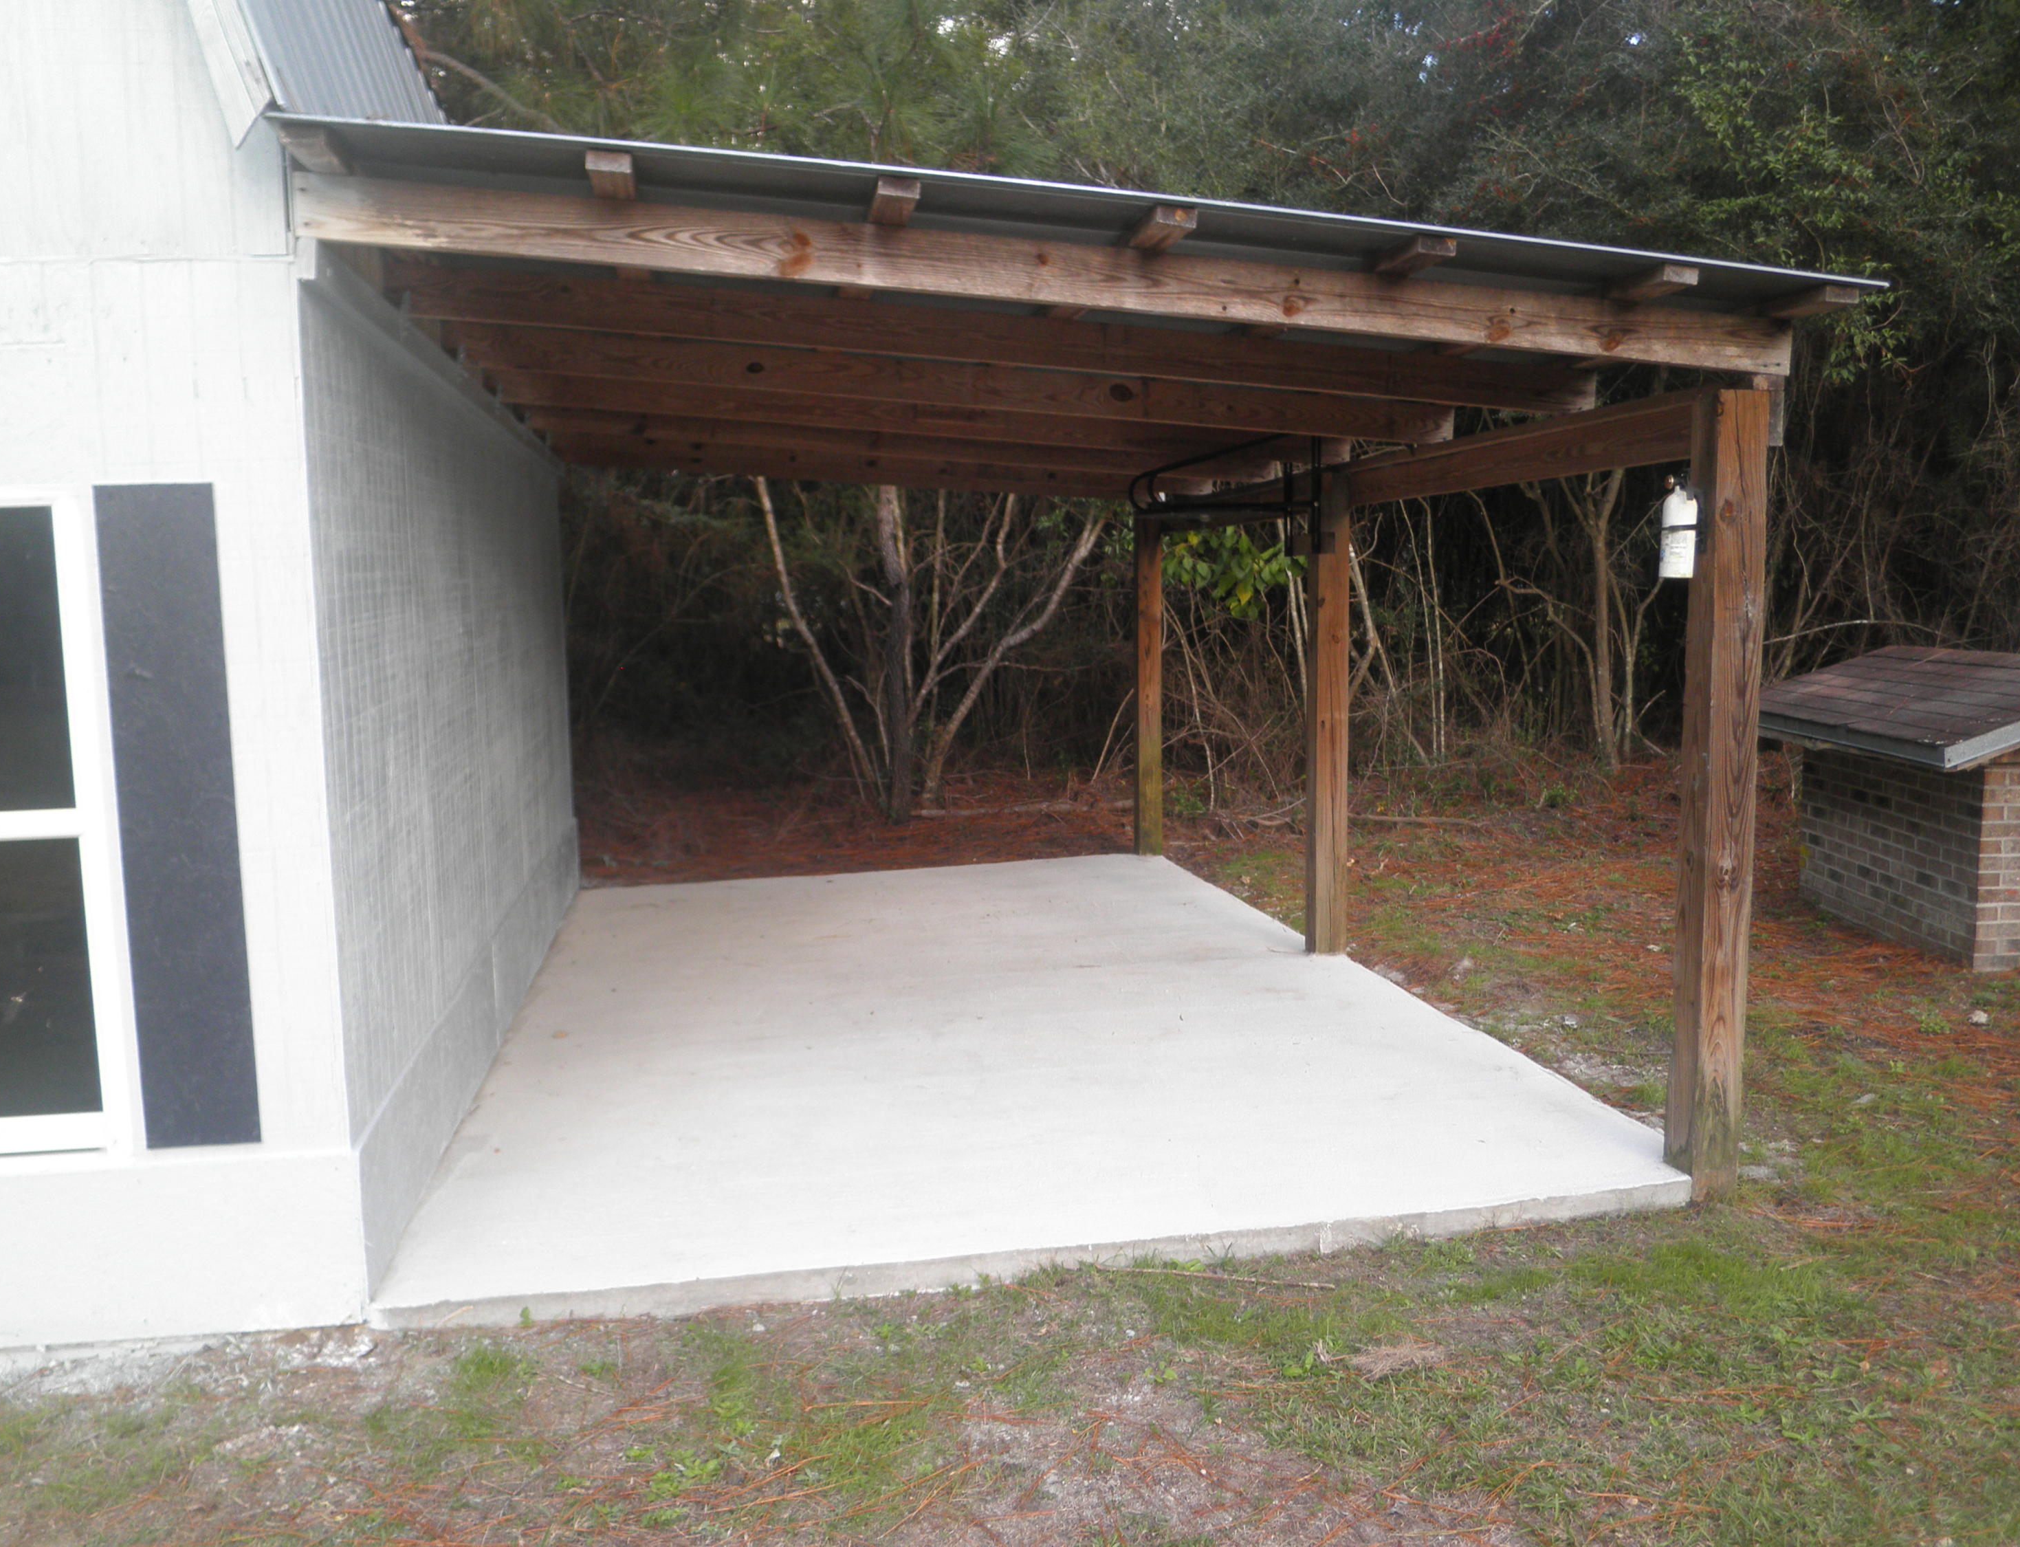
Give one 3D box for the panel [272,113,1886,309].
[{"bbox_3d":[-0.239,-1.614,6.533,3.738,0.025,6.272,2,6,-11],"label":"panel"}]

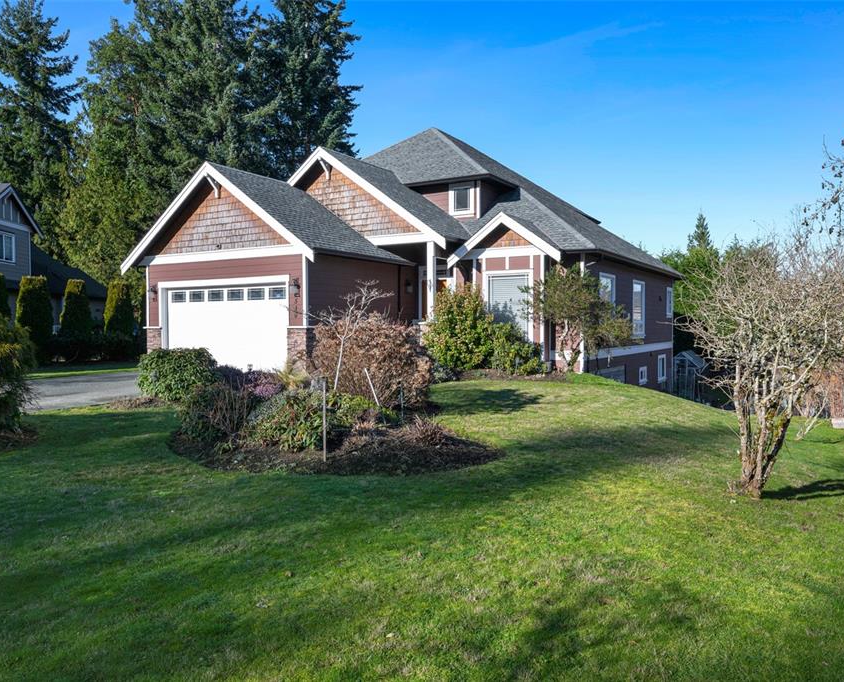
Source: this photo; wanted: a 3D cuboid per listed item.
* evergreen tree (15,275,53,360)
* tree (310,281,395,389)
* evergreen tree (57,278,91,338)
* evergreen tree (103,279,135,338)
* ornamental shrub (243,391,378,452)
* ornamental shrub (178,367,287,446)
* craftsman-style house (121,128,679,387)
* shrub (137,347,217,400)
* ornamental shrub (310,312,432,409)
[{"bbox_3d":[-13.777,-0.729,24.190,1.220,3.130,1.220,0,1,0],"label":"evergreen tree"},{"bbox_3d":[-1.064,0.041,10.303,1.250,1.880,1.100,0,1,0],"label":"tree"},{"bbox_3d":[-12.999,-0.754,25.590,1.180,3.120,1.200,0,1,0],"label":"evergreen tree"},{"bbox_3d":[-12.013,-0.811,27.089,1.120,3.170,1.150,0,1,0],"label":"evergreen tree"},{"bbox_3d":[-1.323,0.903,8.121,1.550,0.650,1.300,0,1,0],"label":"ornamental shrub"},{"bbox_3d":[-2.416,0.765,8.718,1.350,0.900,1.200,0,1,0],"label":"ornamental shrub"},{"bbox_3d":[0.844,-2.716,24.251,13.100,9.400,16.800,1,1,30],"label":"craftsman-style house"},{"bbox_3d":[-4.749,0.609,13.216,1.500,1.020,1.400,0,1,0],"label":"shrub"},{"bbox_3d":[-0.906,0.315,12.009,2.150,1.620,1.900,0,1,0],"label":"ornamental shrub"}]

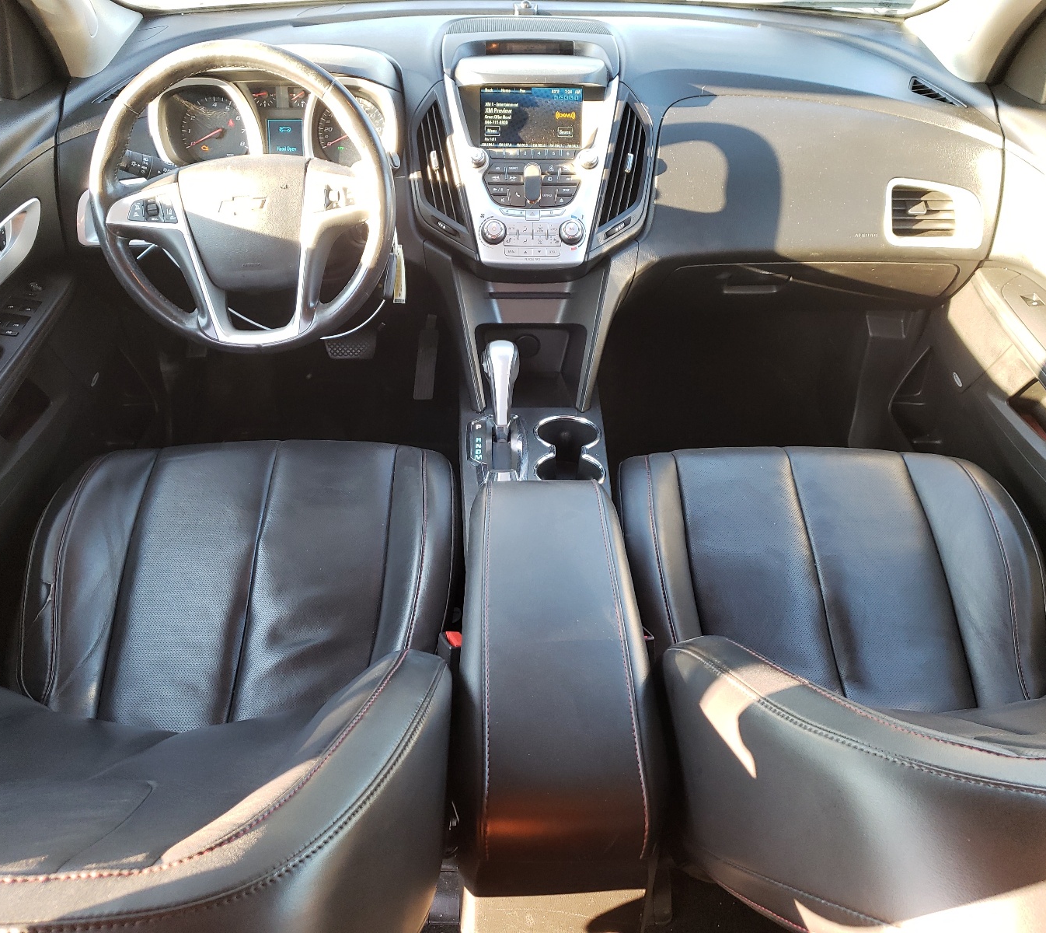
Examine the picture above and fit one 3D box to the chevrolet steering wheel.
[{"bbox_3d":[-0.347,-0.337,1.184,0.385,0.385,0.100,0,6,0],"label":"chevrolet steering wheel"}]

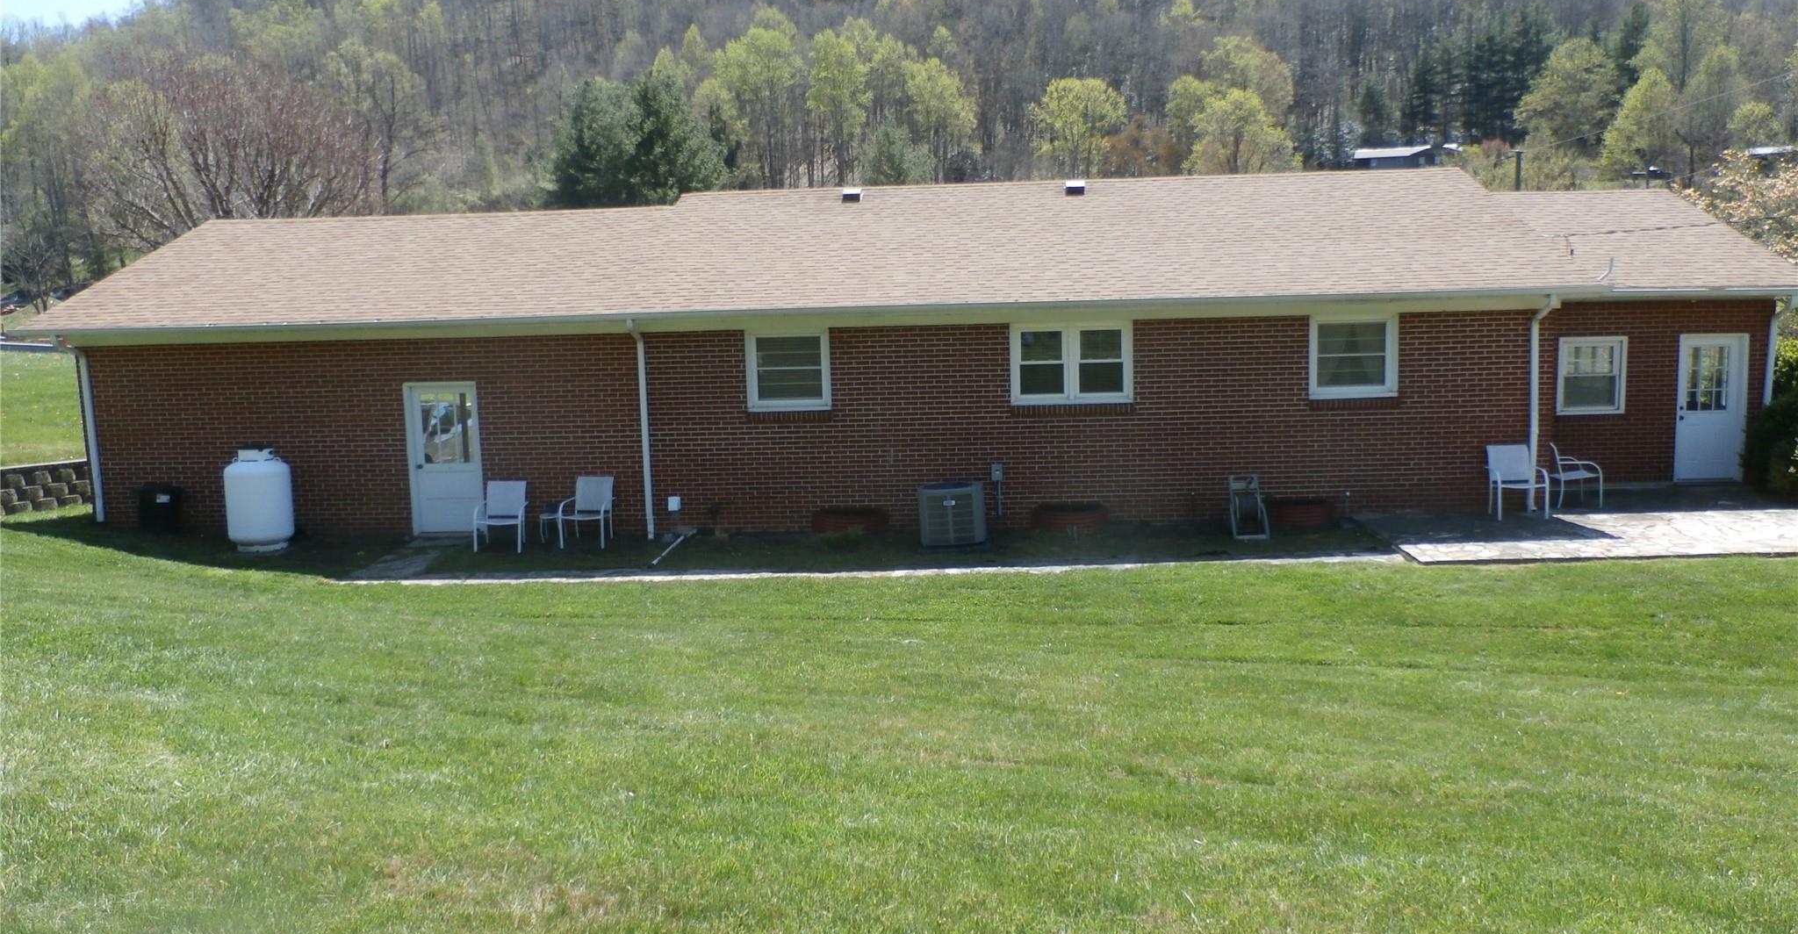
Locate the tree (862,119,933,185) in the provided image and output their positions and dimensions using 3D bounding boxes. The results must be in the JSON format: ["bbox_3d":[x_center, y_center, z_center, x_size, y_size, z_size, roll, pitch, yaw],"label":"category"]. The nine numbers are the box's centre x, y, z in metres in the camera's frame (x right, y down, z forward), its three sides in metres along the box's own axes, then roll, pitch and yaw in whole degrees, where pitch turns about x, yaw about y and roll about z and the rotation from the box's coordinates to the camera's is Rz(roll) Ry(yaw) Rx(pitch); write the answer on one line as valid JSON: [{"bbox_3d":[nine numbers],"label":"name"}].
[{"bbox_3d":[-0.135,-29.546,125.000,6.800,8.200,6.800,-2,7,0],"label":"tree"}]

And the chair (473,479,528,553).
[{"bbox_3d":[-5.090,0.609,16.719,0.620,0.840,0.680,-2,7,-3],"label":"chair"}]

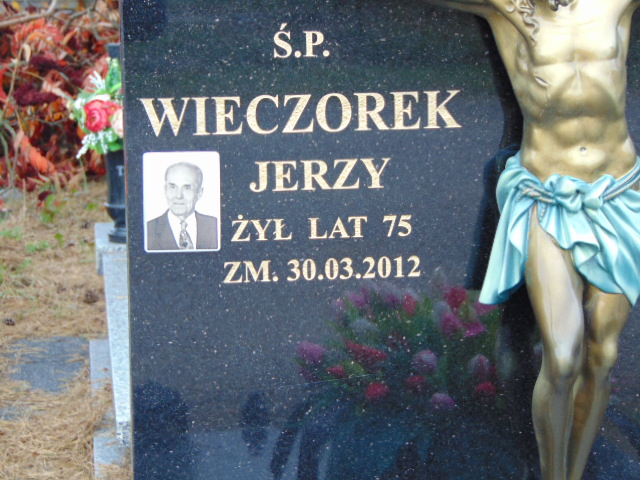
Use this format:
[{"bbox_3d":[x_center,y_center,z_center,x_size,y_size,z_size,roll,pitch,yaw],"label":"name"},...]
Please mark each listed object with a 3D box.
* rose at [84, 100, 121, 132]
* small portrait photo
[{"bbox_3d":[-0.429,-0.244,4.850,0.069,0.063,0.055,0,6,15],"label":"rose"},{"bbox_3d":[-0.164,-0.045,2.920,0.090,0.120,0.008,-1,6,-7],"label":"small portrait photo"}]

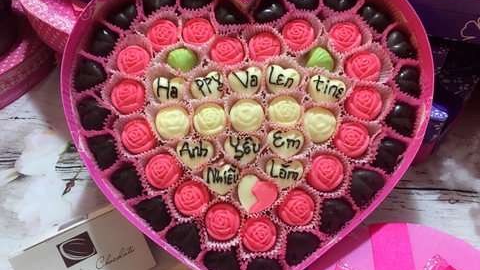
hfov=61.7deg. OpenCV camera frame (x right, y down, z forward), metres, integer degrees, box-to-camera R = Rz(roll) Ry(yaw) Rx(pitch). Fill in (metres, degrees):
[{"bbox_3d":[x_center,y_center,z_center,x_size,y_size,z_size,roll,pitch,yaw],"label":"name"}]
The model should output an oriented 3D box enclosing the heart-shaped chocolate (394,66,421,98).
[{"bbox_3d":[0.134,-0.043,0.325,0.026,0.015,0.028,2,78,3],"label":"heart-shaped chocolate"}]

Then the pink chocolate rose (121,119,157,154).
[{"bbox_3d":[-0.084,0.001,0.332,0.028,0.016,0.028,0,77,3],"label":"pink chocolate rose"}]

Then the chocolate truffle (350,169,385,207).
[{"bbox_3d":[0.097,0.041,0.308,0.026,0.015,0.028,44,83,11],"label":"chocolate truffle"}]

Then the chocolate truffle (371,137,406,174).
[{"bbox_3d":[0.125,0.017,0.337,0.028,0.016,0.028,0,78,1],"label":"chocolate truffle"}]

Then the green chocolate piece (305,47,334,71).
[{"bbox_3d":[0.072,-0.066,0.358,0.027,0.018,0.027,0,78,1],"label":"green chocolate piece"}]

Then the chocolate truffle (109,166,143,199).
[{"bbox_3d":[-0.094,0.039,0.335,0.028,0.016,0.028,0,78,1],"label":"chocolate truffle"}]

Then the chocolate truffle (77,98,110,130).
[{"bbox_3d":[-0.123,-0.017,0.338,0.025,0.015,0.028,9,77,5],"label":"chocolate truffle"}]

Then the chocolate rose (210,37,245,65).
[{"bbox_3d":[-0.011,-0.073,0.358,0.029,0.017,0.029,0,78,1],"label":"chocolate rose"}]

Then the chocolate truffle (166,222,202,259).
[{"bbox_3d":[-0.044,0.082,0.311,0.028,0.015,0.025,33,80,10],"label":"chocolate truffle"}]

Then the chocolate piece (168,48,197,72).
[{"bbox_3d":[-0.048,-0.062,0.338,0.026,0.015,0.025,0,78,3],"label":"chocolate piece"}]

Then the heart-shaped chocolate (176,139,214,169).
[{"bbox_3d":[-0.037,0.017,0.339,0.030,0.015,0.027,0,78,1],"label":"heart-shaped chocolate"}]

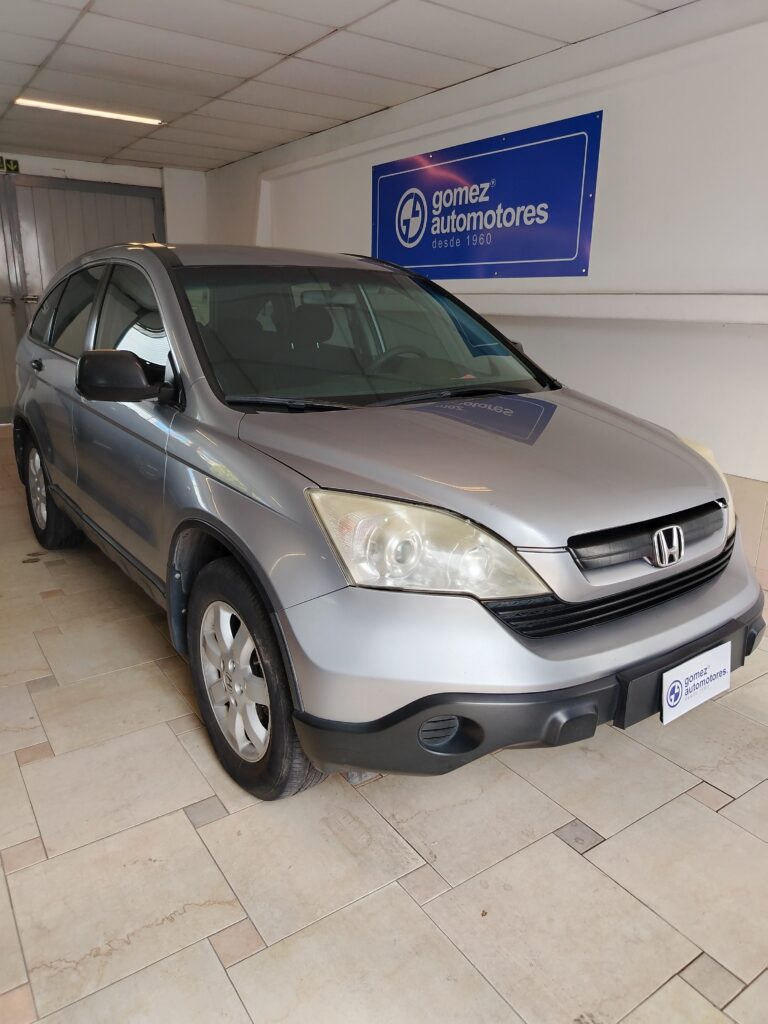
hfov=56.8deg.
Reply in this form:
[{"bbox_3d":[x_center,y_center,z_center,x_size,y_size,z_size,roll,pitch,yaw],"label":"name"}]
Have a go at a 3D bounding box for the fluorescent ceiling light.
[{"bbox_3d":[-2.404,-3.317,5.918,1.210,0.050,0.060,-10,20,-33],"label":"fluorescent ceiling light"}]

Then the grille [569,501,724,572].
[{"bbox_3d":[0.732,0.068,1.847,0.700,0.130,0.110,-10,20,-35],"label":"grille"}]

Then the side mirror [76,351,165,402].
[{"bbox_3d":[-0.877,-0.451,2.341,0.255,0.172,0.155,-11,20,-35],"label":"side mirror"}]

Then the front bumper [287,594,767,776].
[{"bbox_3d":[0.633,0.326,2.003,1.780,0.510,0.580,-11,20,-35],"label":"front bumper"}]

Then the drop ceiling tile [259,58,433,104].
[{"bbox_3d":[-0.280,-3.072,5.101,1.210,0.020,0.610,-10,20,-33],"label":"drop ceiling tile"}]

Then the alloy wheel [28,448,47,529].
[{"bbox_3d":[-1.916,-0.142,4.135,0.180,0.470,0.470,-11,20,-35],"label":"alloy wheel"}]

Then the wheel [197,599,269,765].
[{"bbox_3d":[-0.359,0.469,2.080,0.190,0.468,0.468,-11,20,-34],"label":"wheel"}]

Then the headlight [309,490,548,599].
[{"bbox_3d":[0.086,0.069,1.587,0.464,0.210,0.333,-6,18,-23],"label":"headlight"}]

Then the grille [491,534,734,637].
[{"bbox_3d":[0.705,0.204,1.920,1.120,0.165,0.170,-10,20,-35],"label":"grille"}]

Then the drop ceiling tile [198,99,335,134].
[{"bbox_3d":[-0.967,-3.346,6.014,1.215,0.025,0.610,-11,20,-34],"label":"drop ceiling tile"}]

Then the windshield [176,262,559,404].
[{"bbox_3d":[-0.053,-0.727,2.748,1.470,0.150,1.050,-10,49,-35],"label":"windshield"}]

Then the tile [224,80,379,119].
[{"bbox_3d":[-0.615,-3.201,5.537,1.215,0.025,0.610,-11,20,-34],"label":"tile"}]

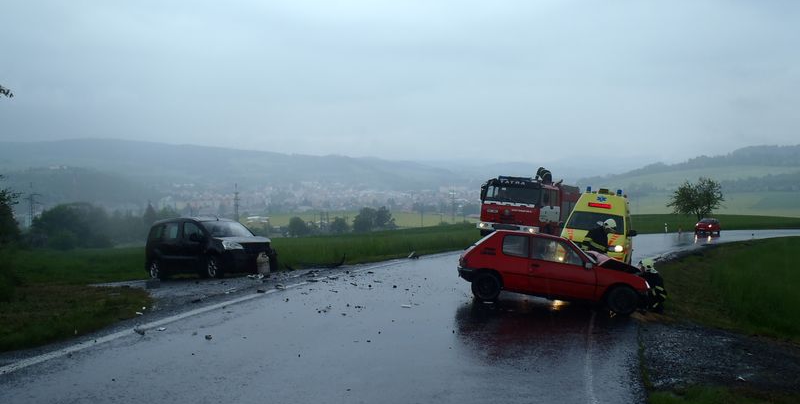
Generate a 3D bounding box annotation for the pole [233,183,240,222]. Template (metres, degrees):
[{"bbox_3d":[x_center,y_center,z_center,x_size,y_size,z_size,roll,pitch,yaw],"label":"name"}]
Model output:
[{"bbox_3d":[-98.238,2.109,390.000,4.600,27.000,3.000,1,0,-14],"label":"pole"}]

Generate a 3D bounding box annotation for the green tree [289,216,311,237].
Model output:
[{"bbox_3d":[-40.380,10.447,260.000,8.000,9.000,8.000,0,-1,0],"label":"green tree"}]

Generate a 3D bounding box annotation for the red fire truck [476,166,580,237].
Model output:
[{"bbox_3d":[6.000,0.530,28.700,2.500,3.050,7.800,3,-1,26],"label":"red fire truck"}]

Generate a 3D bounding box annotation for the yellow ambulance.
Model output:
[{"bbox_3d":[6.060,0.820,19.700,1.930,2.500,5.050,5,-1,20],"label":"yellow ambulance"}]

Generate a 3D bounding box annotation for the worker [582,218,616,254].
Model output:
[{"bbox_3d":[4.020,1.150,13.100,0.700,1.620,0.580,0,-1,21],"label":"worker"}]

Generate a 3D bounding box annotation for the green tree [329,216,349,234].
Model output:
[{"bbox_3d":[-21.859,8.530,230.000,7.100,7.200,6.900,1,0,3],"label":"green tree"}]

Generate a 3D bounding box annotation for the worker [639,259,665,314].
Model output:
[{"bbox_3d":[4.480,1.510,11.750,0.620,0.970,0.550,0,-1,-3],"label":"worker"}]

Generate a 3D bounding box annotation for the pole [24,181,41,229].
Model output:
[{"bbox_3d":[-176.055,2.874,310.000,7.000,25.000,2.500,0,-1,-30],"label":"pole"}]

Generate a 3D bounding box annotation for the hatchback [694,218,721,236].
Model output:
[{"bbox_3d":[27.606,2.196,58.000,1.690,1.440,3.950,3,-1,37],"label":"hatchback"}]

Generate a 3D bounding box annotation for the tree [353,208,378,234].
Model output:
[{"bbox_3d":[-12.262,6.575,230.000,9.300,10.200,9.000,1,0,3],"label":"tree"}]

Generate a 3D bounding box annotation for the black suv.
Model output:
[{"bbox_3d":[-5.310,1.310,18.300,4.350,1.800,1.810,-3,-6,43],"label":"black suv"}]

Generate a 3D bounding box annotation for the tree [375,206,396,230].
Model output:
[{"bbox_3d":[-5.826,7.232,260.000,8.600,11.000,8.600,0,-1,0],"label":"tree"}]

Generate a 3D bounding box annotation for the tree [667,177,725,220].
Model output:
[{"bbox_3d":[32.422,0.110,71.000,6.200,5.800,6.000,1,0,24],"label":"tree"}]

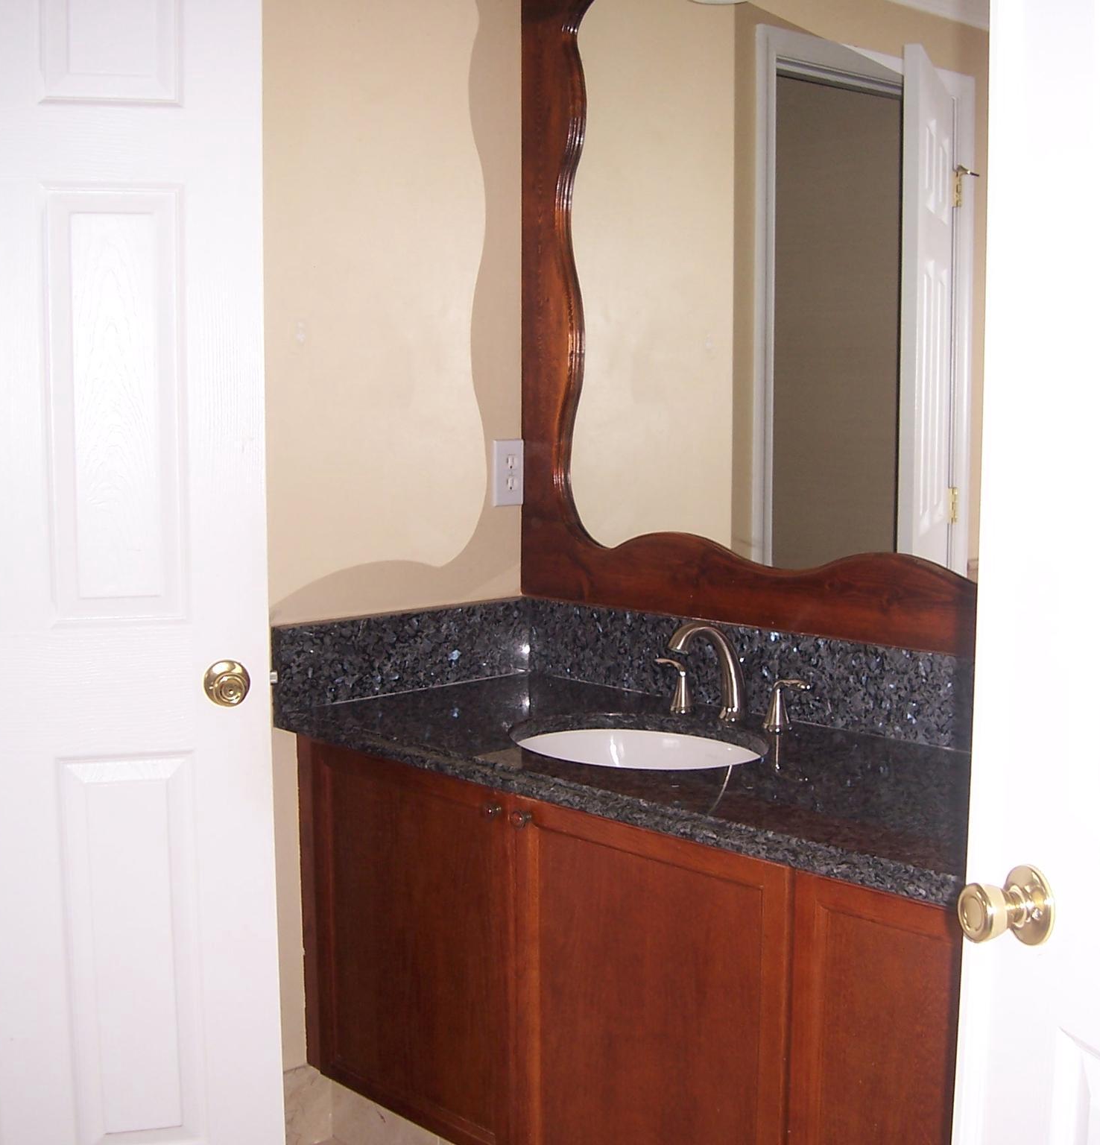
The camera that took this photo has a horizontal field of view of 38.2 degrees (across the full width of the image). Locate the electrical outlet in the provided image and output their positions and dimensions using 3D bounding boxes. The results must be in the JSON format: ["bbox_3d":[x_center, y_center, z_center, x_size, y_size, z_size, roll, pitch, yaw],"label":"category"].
[{"bbox_3d":[-0.074,-0.185,2.960,0.076,0.122,0.008,-6,9,-44],"label":"electrical outlet"}]

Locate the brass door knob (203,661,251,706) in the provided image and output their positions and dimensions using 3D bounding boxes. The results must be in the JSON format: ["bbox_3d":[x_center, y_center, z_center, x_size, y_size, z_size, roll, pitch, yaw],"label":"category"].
[{"bbox_3d":[-0.441,0.159,2.182,0.065,0.065,0.060,-2,7,-16],"label":"brass door knob"}]

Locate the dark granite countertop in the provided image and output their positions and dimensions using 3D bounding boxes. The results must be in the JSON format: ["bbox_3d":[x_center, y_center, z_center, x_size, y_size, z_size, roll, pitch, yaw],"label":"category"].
[{"bbox_3d":[0.252,0.287,2.317,0.585,0.036,1.460,-6,9,-44],"label":"dark granite countertop"}]

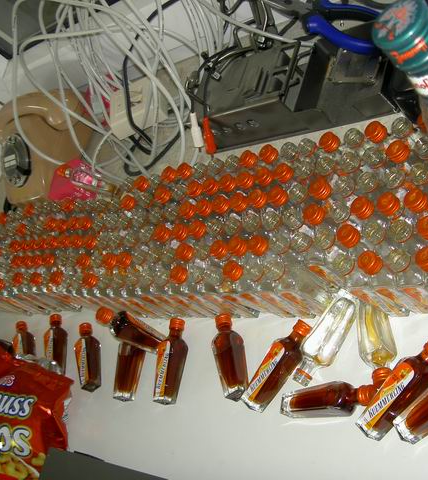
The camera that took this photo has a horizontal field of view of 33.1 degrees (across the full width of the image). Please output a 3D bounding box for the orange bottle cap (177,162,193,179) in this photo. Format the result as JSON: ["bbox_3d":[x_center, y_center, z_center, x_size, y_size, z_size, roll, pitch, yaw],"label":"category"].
[{"bbox_3d":[-0.033,-0.077,0.807,0.018,0.010,0.018,-26,46,31],"label":"orange bottle cap"}]

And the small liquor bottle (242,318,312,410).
[{"bbox_3d":[0.063,0.120,0.689,0.093,0.024,0.024,-57,38,-2],"label":"small liquor bottle"}]

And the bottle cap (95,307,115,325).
[{"bbox_3d":[-0.119,0.083,0.788,0.018,0.011,0.018,-6,59,44],"label":"bottle cap"}]

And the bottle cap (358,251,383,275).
[{"bbox_3d":[0.124,0.018,0.573,0.018,0.010,0.018,-6,58,43],"label":"bottle cap"}]

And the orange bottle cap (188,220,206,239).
[{"bbox_3d":[-0.017,-0.011,0.740,0.018,0.010,0.018,-26,46,31],"label":"orange bottle cap"}]

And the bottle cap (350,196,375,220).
[{"bbox_3d":[0.125,-0.027,0.606,0.018,0.010,0.018,-6,58,43],"label":"bottle cap"}]

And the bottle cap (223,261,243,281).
[{"bbox_3d":[0.020,0.031,0.725,0.018,0.012,0.018,-6,59,44],"label":"bottle cap"}]

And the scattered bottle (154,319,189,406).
[{"bbox_3d":[-0.047,0.131,0.796,0.024,0.024,0.093,-19,50,37],"label":"scattered bottle"}]

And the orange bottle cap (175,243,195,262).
[{"bbox_3d":[-0.029,0.013,0.736,0.018,0.010,0.018,-6,58,43],"label":"orange bottle cap"}]

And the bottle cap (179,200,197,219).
[{"bbox_3d":[-0.029,-0.033,0.803,0.018,0.012,0.018,-6,61,45],"label":"bottle cap"}]

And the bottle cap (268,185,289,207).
[{"bbox_3d":[0.062,-0.042,0.690,0.018,0.011,0.018,-6,59,44],"label":"bottle cap"}]

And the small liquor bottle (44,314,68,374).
[{"bbox_3d":[-0.223,0.148,1.016,0.026,0.026,0.096,-33,45,25],"label":"small liquor bottle"}]

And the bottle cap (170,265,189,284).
[{"bbox_3d":[-0.037,0.037,0.779,0.018,0.012,0.018,-6,59,44],"label":"bottle cap"}]

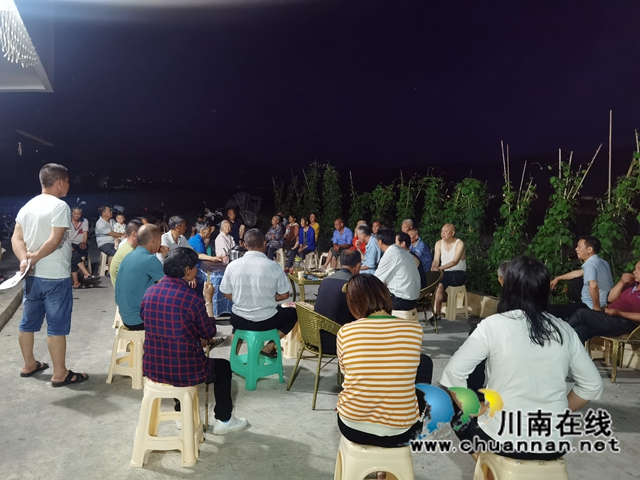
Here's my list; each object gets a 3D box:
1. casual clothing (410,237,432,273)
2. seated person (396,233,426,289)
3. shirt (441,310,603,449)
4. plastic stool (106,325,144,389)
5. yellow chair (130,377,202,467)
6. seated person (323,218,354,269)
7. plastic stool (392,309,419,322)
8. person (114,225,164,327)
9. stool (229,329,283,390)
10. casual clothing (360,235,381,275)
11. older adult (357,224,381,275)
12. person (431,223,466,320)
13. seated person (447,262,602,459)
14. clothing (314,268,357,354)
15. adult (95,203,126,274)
[{"bbox_3d":[1.550,0.254,7.700,0.360,0.570,0.460,-1,5,-45],"label":"casual clothing"},{"bbox_3d":[0.967,0.495,5.995,0.800,1.170,0.500,2,4,5],"label":"seated person"},{"bbox_3d":[0.829,0.572,2.173,0.650,0.570,0.360,2,4,-8],"label":"shirt"},{"bbox_3d":[-1.520,0.945,4.150,0.360,0.450,0.360,4,4,14],"label":"plastic stool"},{"bbox_3d":[-0.849,1.019,2.897,0.360,0.440,0.340,2,4,2],"label":"yellow chair"},{"bbox_3d":[0.357,0.071,11.582,0.560,1.180,0.800,5,5,33],"label":"seated person"},{"bbox_3d":[0.816,0.908,5.134,0.340,0.445,0.340,4,4,20],"label":"plastic stool"},{"bbox_3d":[-1.305,0.503,4.196,0.520,1.270,0.820,5,5,38],"label":"person"},{"bbox_3d":[-0.530,0.986,4.240,0.350,0.450,0.350,5,5,37],"label":"stool"},{"bbox_3d":[0.713,0.189,6.728,0.420,0.530,0.460,5,5,30],"label":"casual clothing"},{"bbox_3d":[0.549,0.408,6.742,0.800,1.220,0.500,1,4,-7],"label":"older adult"},{"bbox_3d":[1.659,0.419,6.590,0.740,1.280,0.500,-2,5,-41],"label":"person"},{"bbox_3d":[0.970,0.729,2.600,0.660,1.310,0.880,3,4,5],"label":"seated person"},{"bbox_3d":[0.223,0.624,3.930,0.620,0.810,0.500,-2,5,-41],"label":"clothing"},{"bbox_3d":[-3.920,0.072,9.350,0.680,1.310,0.500,5,4,28],"label":"adult"}]

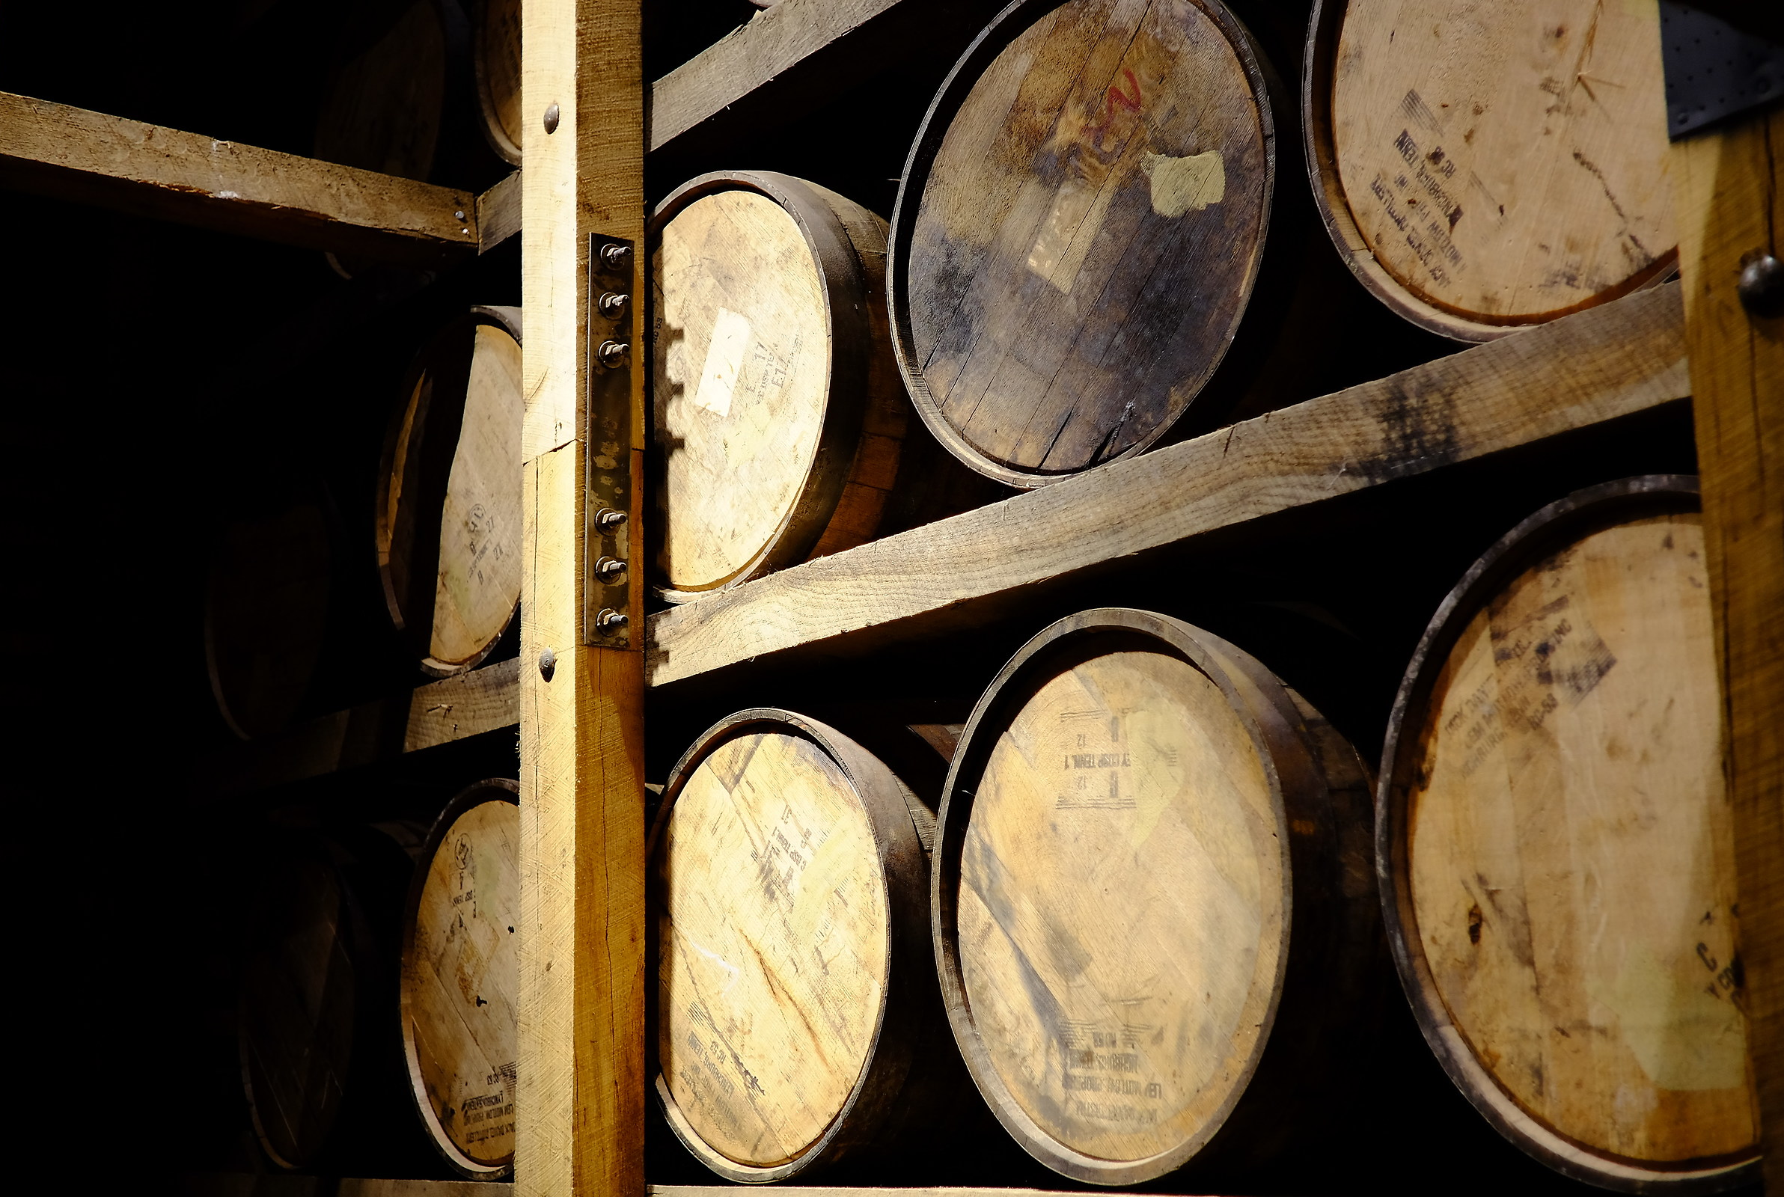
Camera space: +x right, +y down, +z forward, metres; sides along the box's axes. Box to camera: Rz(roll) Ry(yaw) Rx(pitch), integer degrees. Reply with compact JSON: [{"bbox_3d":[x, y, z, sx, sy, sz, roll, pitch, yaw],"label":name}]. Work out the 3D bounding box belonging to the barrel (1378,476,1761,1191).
[{"bbox_3d":[0.956,0.225,2.142,0.890,0.645,0.645,6,-13,-33],"label":"barrel"}]

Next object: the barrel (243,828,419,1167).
[{"bbox_3d":[-0.644,0.718,4.303,0.890,0.645,0.645,6,-13,-35],"label":"barrel"}]

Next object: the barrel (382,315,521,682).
[{"bbox_3d":[-0.313,-0.129,3.925,0.890,0.645,0.645,5,-12,-36],"label":"barrel"}]

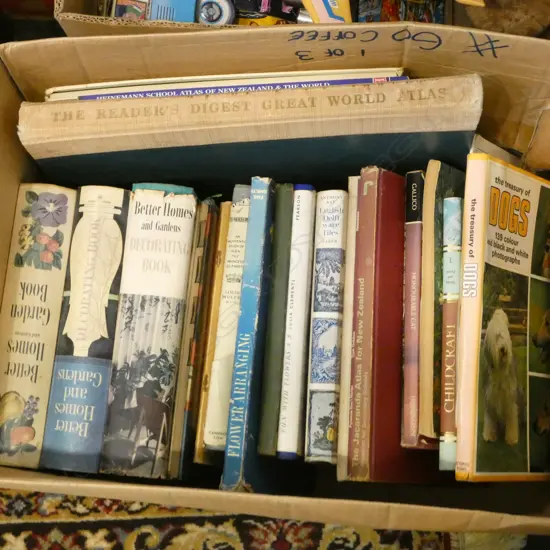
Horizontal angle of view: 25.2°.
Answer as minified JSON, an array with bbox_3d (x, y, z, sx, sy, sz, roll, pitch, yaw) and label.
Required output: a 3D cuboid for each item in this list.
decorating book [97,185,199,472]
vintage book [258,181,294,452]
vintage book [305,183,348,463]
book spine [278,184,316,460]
[{"bbox_3d":[-0.107,0.073,1.179,0.058,0.215,0.260,4,75,2],"label":"decorating book"},{"bbox_3d":[0.028,0.056,1.184,0.018,0.180,0.246,0,78,17],"label":"vintage book"},{"bbox_3d":[0.079,0.062,1.185,0.029,0.185,0.245,-2,78,21],"label":"vintage book"},{"bbox_3d":[0.048,0.058,1.185,0.021,0.182,0.248,0,78,18],"label":"book spine"}]

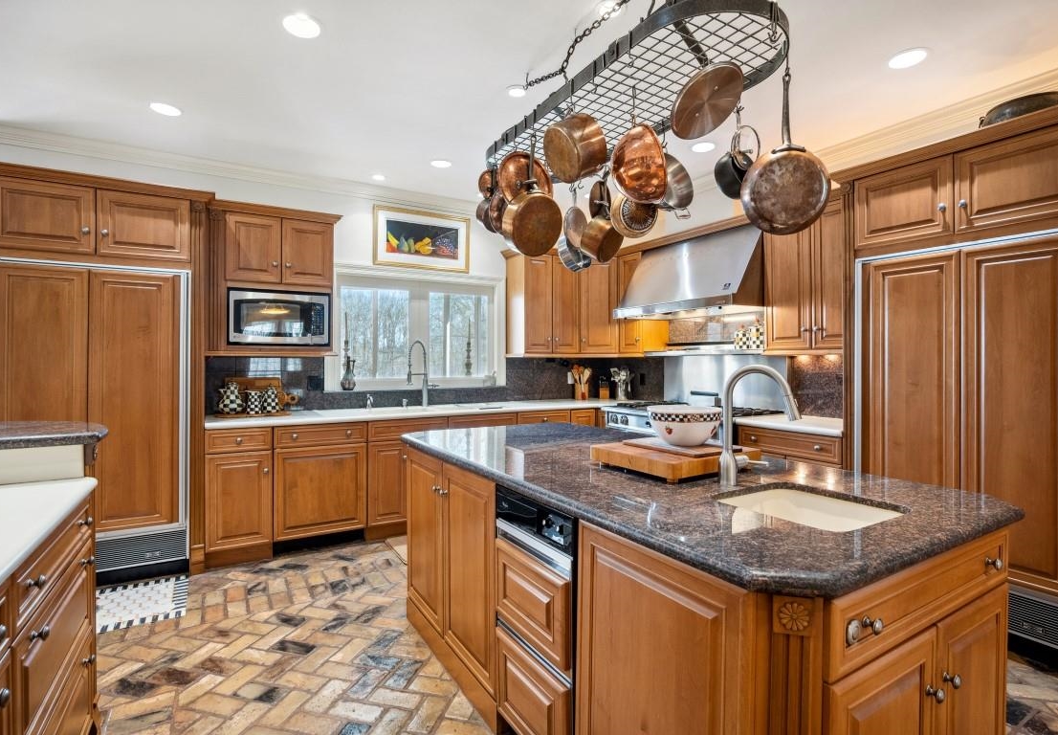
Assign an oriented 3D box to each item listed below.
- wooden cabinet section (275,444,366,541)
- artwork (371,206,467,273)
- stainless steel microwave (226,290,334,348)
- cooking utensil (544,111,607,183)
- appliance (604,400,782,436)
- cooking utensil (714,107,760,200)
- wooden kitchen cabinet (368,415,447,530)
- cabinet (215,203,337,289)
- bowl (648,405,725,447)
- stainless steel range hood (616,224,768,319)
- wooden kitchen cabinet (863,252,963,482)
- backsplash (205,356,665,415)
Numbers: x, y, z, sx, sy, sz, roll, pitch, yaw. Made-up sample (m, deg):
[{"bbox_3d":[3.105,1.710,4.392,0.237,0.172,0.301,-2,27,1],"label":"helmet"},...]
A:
[{"bbox_3d":[-1.582,0.860,3.646,0.602,0.620,0.540,0,0,-33],"label":"wooden cabinet section"},{"bbox_3d":[-0.936,-1.144,4.410,0.888,0.522,0.039,0,0,-30],"label":"artwork"},{"bbox_3d":[-1.825,-0.333,3.559,0.630,0.380,0.450,0,0,-32],"label":"stainless steel microwave"},{"bbox_3d":[0.170,-0.799,1.790,0.150,0.210,0.210,-35,19,-17],"label":"cooking utensil"},{"bbox_3d":[1.252,0.807,3.847,0.740,0.930,1.200,0,0,-32],"label":"appliance"},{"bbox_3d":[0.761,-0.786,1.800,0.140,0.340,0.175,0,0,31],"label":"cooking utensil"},{"bbox_3d":[-1.074,0.786,4.039,0.650,0.780,0.600,0,0,-32],"label":"wooden kitchen cabinet"},{"bbox_3d":[-1.863,-0.832,3.637,0.745,0.502,0.453,0,0,-30],"label":"cabinet"},{"bbox_3d":[0.602,0.224,1.880,0.290,0.145,0.290,0,0,0],"label":"bowl"},{"bbox_3d":[1.380,-0.752,4.055,0.719,0.640,1.241,0,0,-30],"label":"stainless steel range hood"},{"bbox_3d":[2.112,0.187,2.577,0.570,1.460,0.420,0,0,-32],"label":"wooden kitchen cabinet"},{"bbox_3d":[-0.525,0.130,4.242,3.841,0.441,0.827,0,0,-30],"label":"backsplash"}]

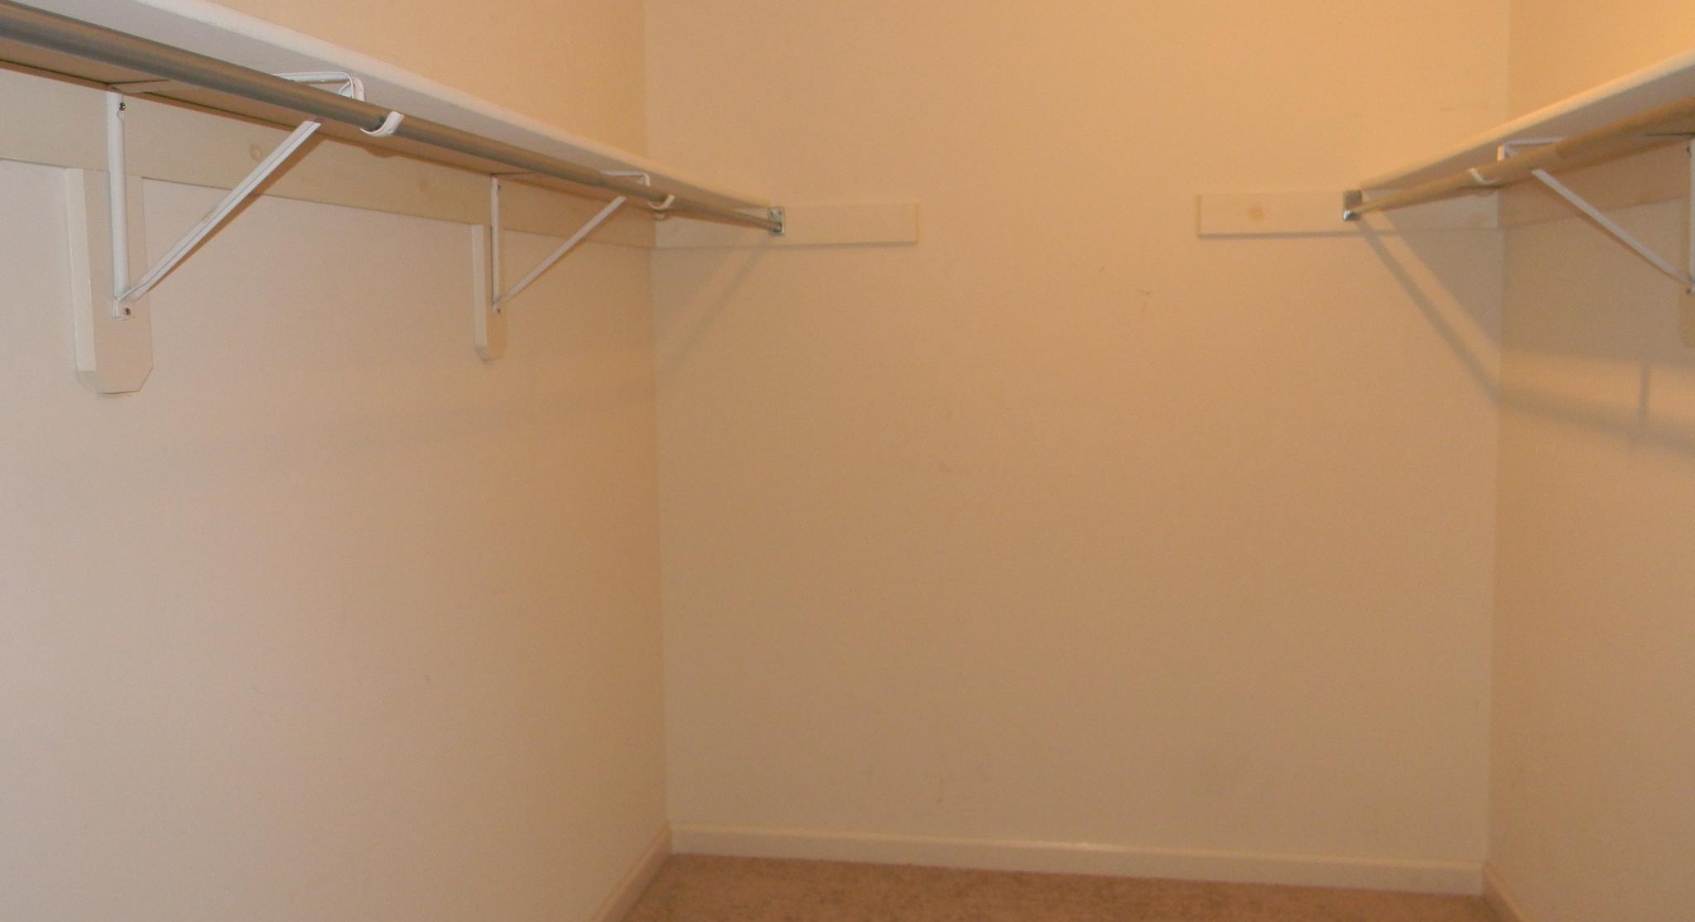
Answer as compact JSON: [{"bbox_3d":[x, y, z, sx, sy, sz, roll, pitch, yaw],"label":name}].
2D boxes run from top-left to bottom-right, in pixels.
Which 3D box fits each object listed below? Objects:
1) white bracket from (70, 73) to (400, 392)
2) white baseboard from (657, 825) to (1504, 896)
[{"bbox_3d":[-0.603,-0.227,1.383,0.331,0.316,0.088,0,6,9],"label":"white bracket"},{"bbox_3d":[0.507,0.958,3.296,1.923,0.079,0.015,0,6,9],"label":"white baseboard"}]

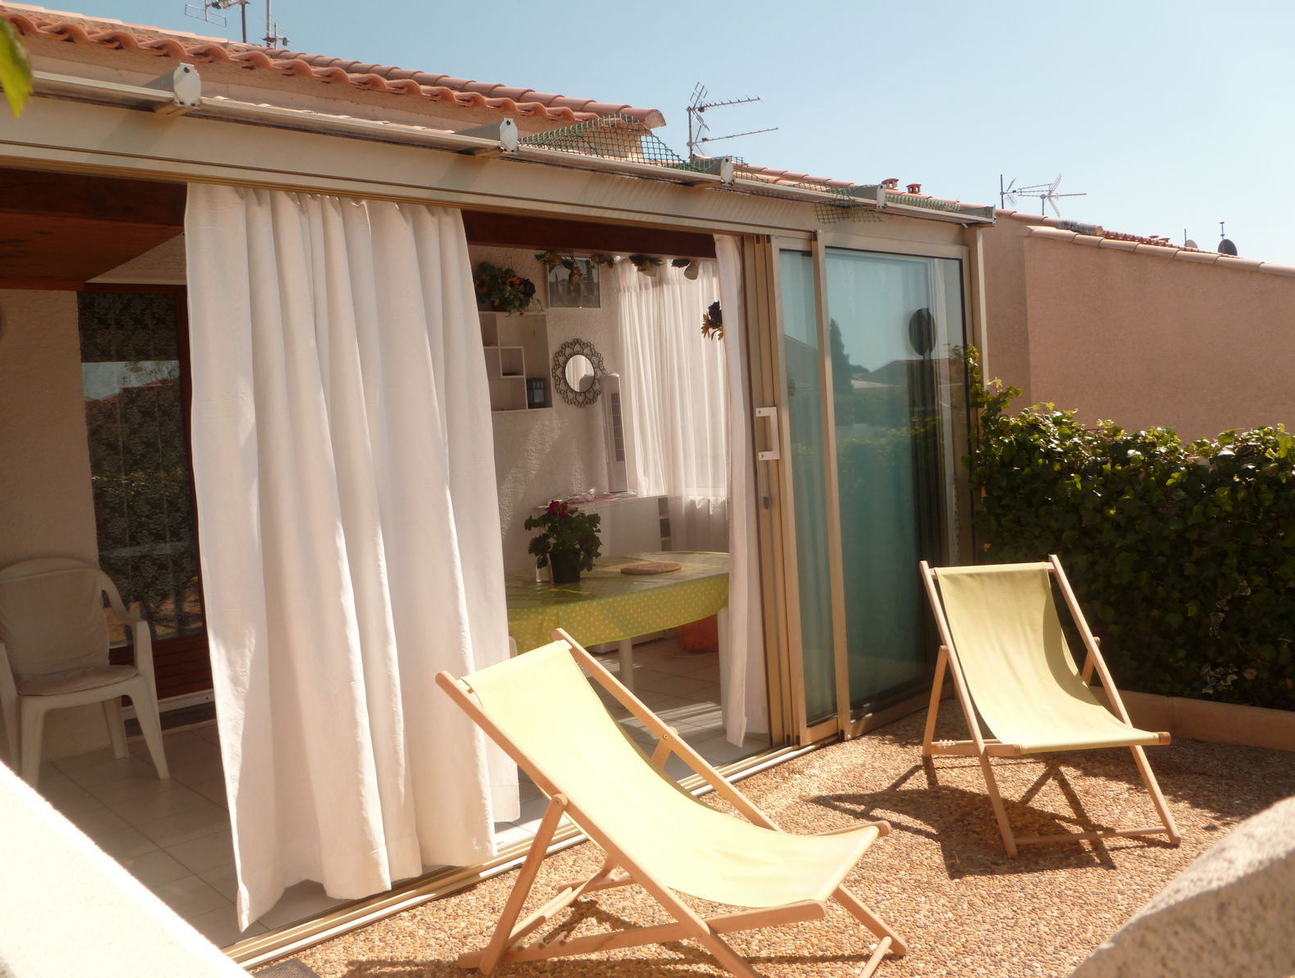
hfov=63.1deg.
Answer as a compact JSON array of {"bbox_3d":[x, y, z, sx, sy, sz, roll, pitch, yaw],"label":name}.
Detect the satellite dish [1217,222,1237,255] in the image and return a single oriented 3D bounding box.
[{"bbox_3d":[17.021,-7.320,31.000,0.650,1.000,0.400,-2,4,27],"label":"satellite dish"}]

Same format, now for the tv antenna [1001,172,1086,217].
[{"bbox_3d":[6.379,-4.720,17.000,1.380,0.720,0.550,-4,3,0],"label":"tv antenna"}]

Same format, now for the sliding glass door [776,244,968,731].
[{"bbox_3d":[1.131,-0.034,4.944,1.292,2.180,0.114,-6,4,-40],"label":"sliding glass door"}]

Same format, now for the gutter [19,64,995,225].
[{"bbox_3d":[0.054,-1.188,3.904,4.388,0.109,0.114,-6,4,-40],"label":"gutter"}]

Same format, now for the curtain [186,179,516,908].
[{"bbox_3d":[-0.905,0.170,3.444,1.015,2.188,0.256,-6,4,-40],"label":"curtain"}]

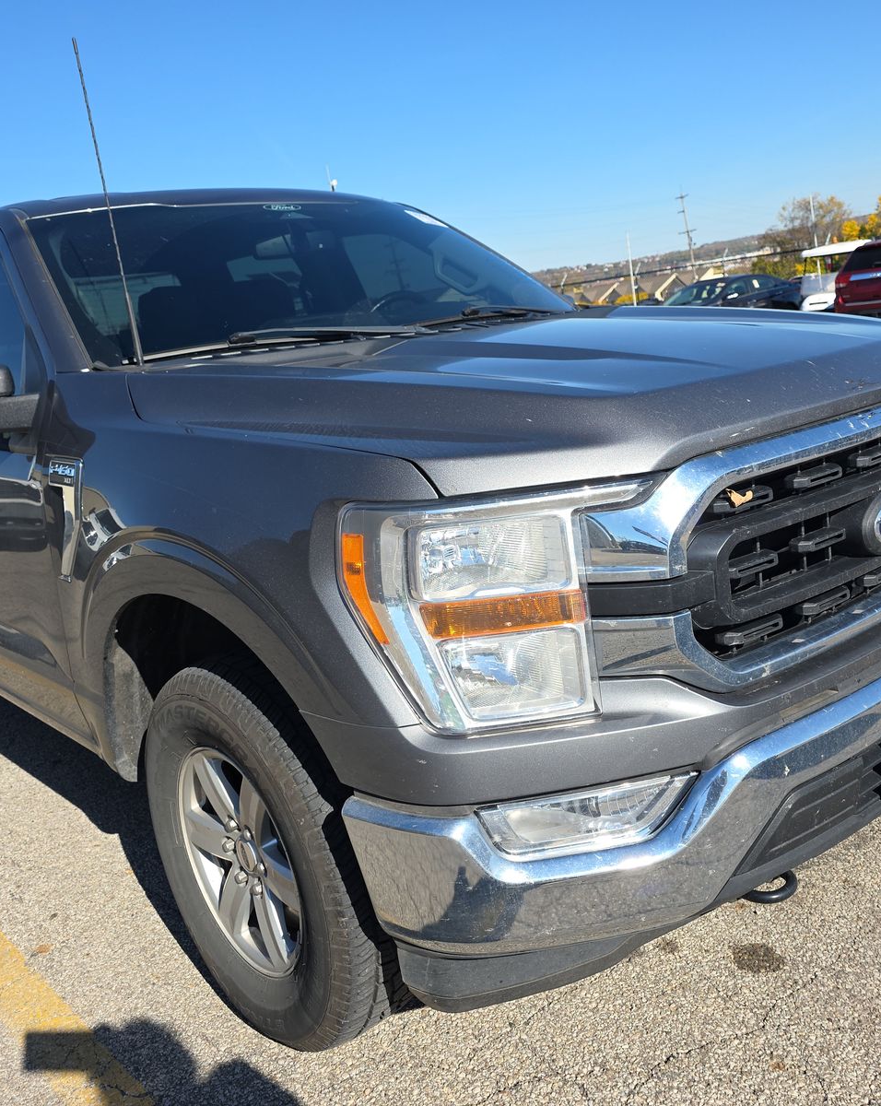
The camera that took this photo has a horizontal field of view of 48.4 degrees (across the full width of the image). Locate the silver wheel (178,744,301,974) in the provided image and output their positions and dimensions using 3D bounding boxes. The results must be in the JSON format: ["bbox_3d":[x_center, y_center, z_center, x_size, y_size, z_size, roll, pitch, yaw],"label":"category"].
[{"bbox_3d":[-0.347,0.603,2.046,0.200,0.480,0.480,-16,16,-37],"label":"silver wheel"}]

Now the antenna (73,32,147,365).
[{"bbox_3d":[-0.759,-0.790,2.231,0.015,0.740,0.015,-16,10,-40],"label":"antenna"}]

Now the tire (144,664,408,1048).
[{"bbox_3d":[-0.339,0.599,2.053,0.275,0.800,0.800,-16,16,-37],"label":"tire"}]

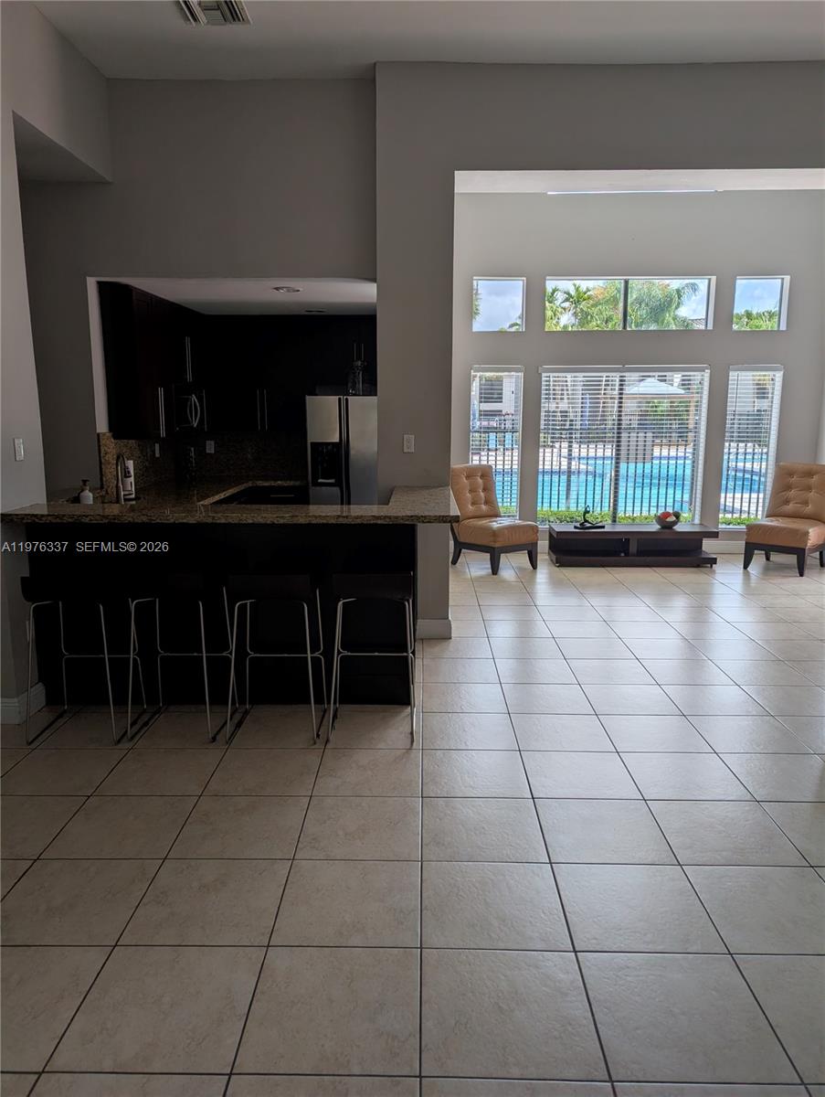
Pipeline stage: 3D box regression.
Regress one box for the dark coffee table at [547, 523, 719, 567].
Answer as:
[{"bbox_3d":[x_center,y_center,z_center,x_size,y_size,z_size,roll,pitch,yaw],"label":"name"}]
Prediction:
[{"bbox_3d":[2.300,-0.034,8.011,1.655,0.376,0.528,0,11,1],"label":"dark coffee table"}]

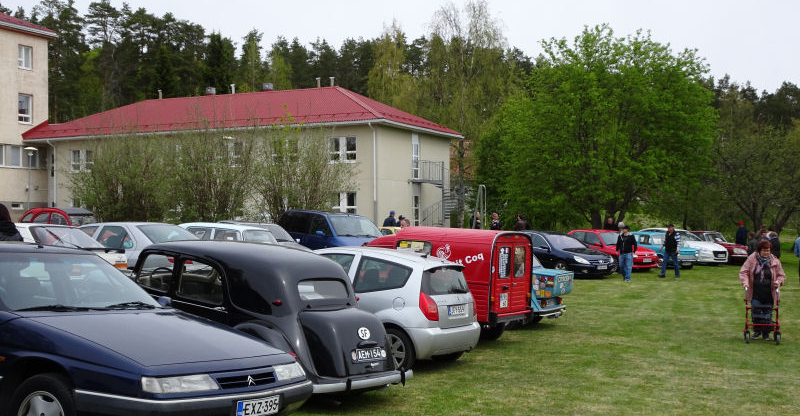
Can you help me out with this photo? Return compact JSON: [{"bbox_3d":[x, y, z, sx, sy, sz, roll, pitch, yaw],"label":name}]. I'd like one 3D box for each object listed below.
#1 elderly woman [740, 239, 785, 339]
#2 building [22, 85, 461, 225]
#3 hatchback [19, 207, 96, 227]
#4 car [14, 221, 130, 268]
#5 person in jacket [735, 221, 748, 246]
[{"bbox_3d":[5.750,1.307,15.800,0.710,1.570,0.500,0,-1,21],"label":"elderly woman"},{"bbox_3d":[-10.130,-2.810,62.800,26.100,9.000,11.600,-1,-1,25],"label":"building"},{"bbox_3d":[-10.470,0.804,31.560,3.830,1.600,1.480,0,-1,22],"label":"hatchback"},{"bbox_3d":[-6.183,0.890,15.008,4.230,1.360,1.670,1,-1,26],"label":"car"},{"bbox_3d":[15.482,1.500,45.011,0.550,1.780,0.400,2,-1,-35],"label":"person in jacket"}]

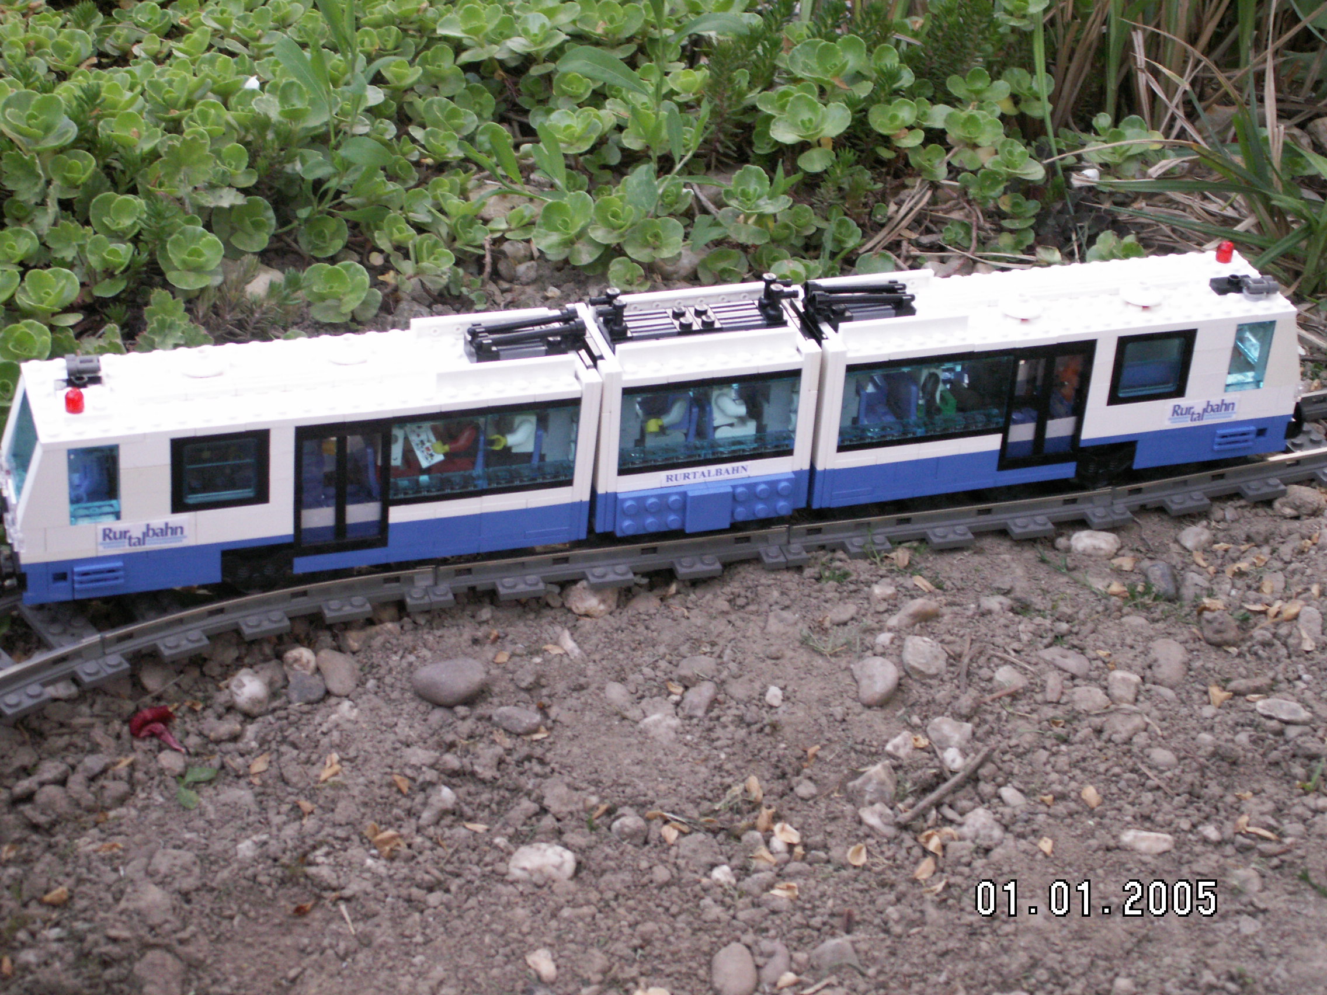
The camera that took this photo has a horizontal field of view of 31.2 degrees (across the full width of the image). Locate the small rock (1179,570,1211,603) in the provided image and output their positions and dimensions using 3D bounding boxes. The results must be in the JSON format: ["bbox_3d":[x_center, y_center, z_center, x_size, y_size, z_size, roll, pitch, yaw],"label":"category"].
[{"bbox_3d":[0.190,0.032,0.850,0.011,0.009,0.015,12,34,13],"label":"small rock"}]

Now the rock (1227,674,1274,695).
[{"bbox_3d":[0.200,0.064,0.810,0.017,0.006,0.008,-5,34,-14],"label":"rock"}]

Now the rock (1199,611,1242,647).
[{"bbox_3d":[0.194,0.046,0.828,0.015,0.011,0.015,13,34,14],"label":"rock"}]

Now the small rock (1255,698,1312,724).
[{"bbox_3d":[0.208,0.072,0.799,0.019,0.007,0.010,13,34,13],"label":"small rock"}]

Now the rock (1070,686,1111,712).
[{"bbox_3d":[0.142,0.067,0.792,0.014,0.007,0.010,18,35,21],"label":"rock"}]

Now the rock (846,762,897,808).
[{"bbox_3d":[0.066,0.092,0.757,0.017,0.013,0.016,4,33,0],"label":"rock"}]

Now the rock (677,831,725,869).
[{"bbox_3d":[0.011,0.106,0.712,0.014,0.009,0.013,3,33,-2],"label":"rock"}]

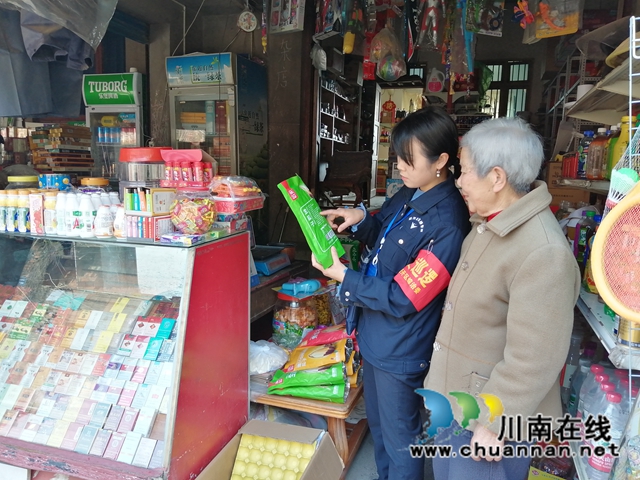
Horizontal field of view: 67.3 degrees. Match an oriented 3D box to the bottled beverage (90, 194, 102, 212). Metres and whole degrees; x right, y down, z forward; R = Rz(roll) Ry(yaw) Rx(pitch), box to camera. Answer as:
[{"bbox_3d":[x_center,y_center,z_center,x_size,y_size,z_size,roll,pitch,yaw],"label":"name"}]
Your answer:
[{"bbox_3d":[-0.774,-0.089,1.666,0.048,0.148,0.048,4,9,13],"label":"bottled beverage"}]

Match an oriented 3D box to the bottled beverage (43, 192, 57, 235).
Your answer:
[{"bbox_3d":[-0.943,-0.096,1.680,0.043,0.147,0.043,4,9,13],"label":"bottled beverage"}]

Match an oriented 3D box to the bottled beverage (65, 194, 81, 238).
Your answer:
[{"bbox_3d":[-0.858,-0.087,1.656,0.050,0.147,0.050,4,10,17],"label":"bottled beverage"}]

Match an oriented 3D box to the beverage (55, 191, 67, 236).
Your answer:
[{"bbox_3d":[-0.909,-0.091,1.675,0.050,0.147,0.050,4,10,17],"label":"beverage"}]

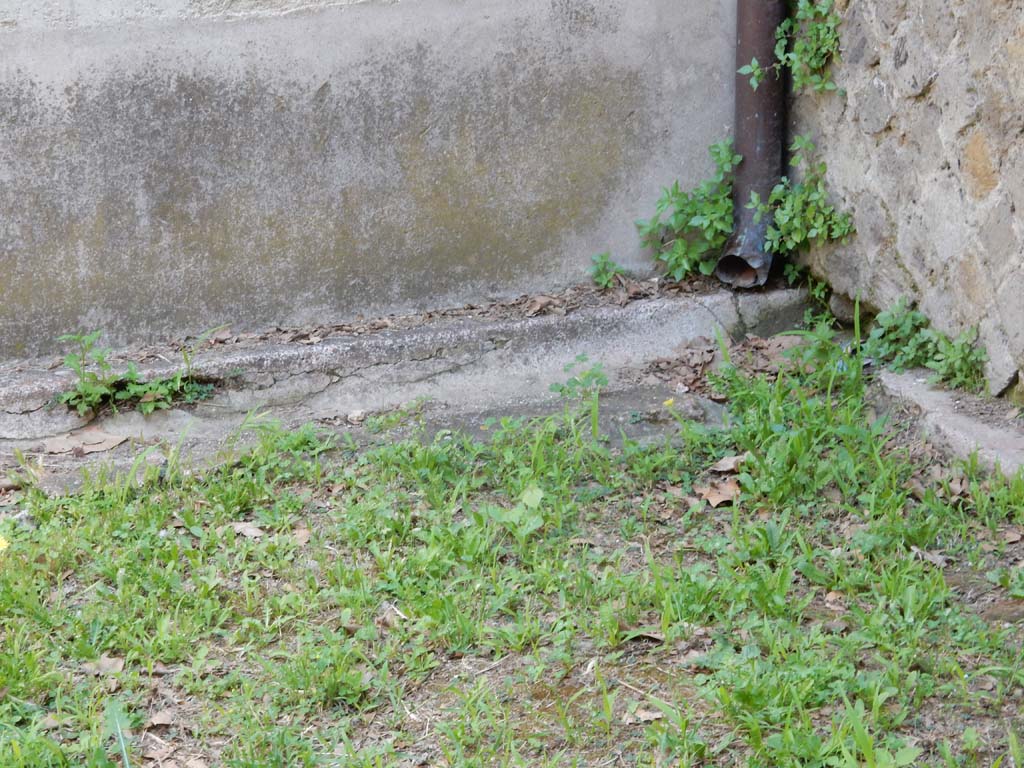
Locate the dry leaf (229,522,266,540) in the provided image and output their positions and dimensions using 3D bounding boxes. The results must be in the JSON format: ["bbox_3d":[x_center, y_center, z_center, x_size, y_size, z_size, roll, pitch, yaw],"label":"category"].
[{"bbox_3d":[-0.439,0.244,4.839,0.059,0.014,0.051,0,17,0],"label":"dry leaf"}]

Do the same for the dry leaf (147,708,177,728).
[{"bbox_3d":[-0.489,0.467,4.085,0.042,0.015,0.036,0,17,0],"label":"dry leaf"}]

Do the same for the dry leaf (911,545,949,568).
[{"bbox_3d":[0.673,0.276,4.720,0.061,0.019,0.052,0,17,0],"label":"dry leaf"}]

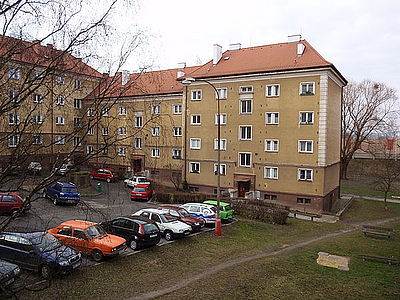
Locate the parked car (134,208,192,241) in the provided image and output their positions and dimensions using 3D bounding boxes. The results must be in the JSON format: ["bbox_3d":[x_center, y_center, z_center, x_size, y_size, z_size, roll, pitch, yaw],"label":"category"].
[{"bbox_3d":[-2.471,4.783,20.872,3.850,1.420,1.630,5,2,29],"label":"parked car"}]

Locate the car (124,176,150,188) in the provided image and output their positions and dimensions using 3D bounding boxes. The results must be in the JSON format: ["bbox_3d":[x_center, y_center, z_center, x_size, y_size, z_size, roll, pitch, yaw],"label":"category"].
[{"bbox_3d":[-7.350,3.830,37.900,1.620,1.400,4.150,-1,3,-36],"label":"car"}]

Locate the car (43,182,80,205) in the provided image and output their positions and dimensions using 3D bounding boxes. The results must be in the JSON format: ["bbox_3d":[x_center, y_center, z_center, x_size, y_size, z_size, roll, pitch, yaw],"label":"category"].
[{"bbox_3d":[-12.350,3.740,28.800,1.750,1.600,4.350,-1,3,-42],"label":"car"}]

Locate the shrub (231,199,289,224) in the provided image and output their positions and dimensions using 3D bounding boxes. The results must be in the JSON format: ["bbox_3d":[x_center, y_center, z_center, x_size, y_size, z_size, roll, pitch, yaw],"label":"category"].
[{"bbox_3d":[4.907,5.014,26.117,4.500,1.100,1.400,2,3,31],"label":"shrub"}]

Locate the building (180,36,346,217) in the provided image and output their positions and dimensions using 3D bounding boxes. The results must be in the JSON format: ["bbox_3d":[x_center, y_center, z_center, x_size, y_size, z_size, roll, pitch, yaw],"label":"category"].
[{"bbox_3d":[7.570,-3.552,38.813,17.200,18.200,11.000,2,3,31],"label":"building"}]

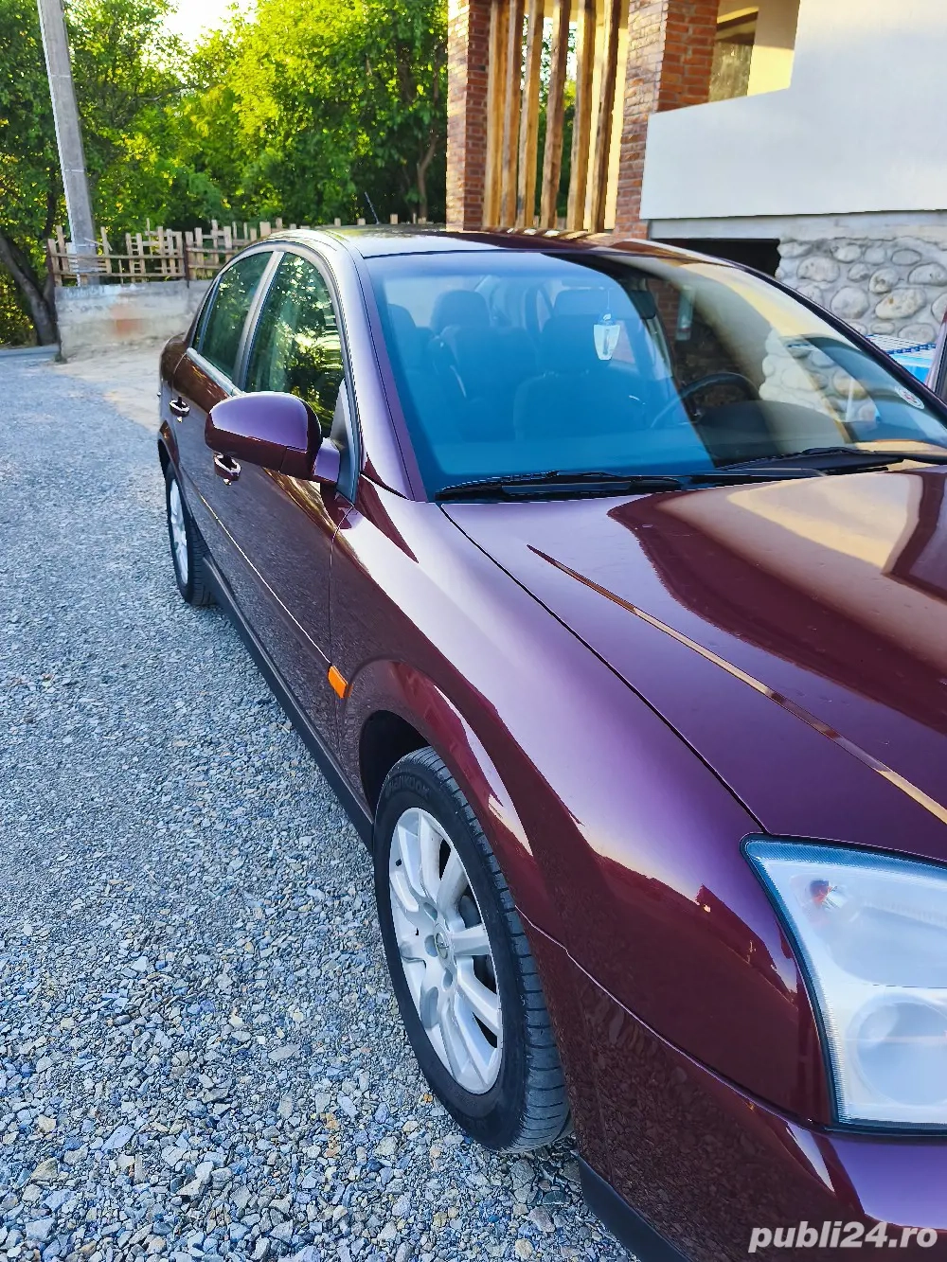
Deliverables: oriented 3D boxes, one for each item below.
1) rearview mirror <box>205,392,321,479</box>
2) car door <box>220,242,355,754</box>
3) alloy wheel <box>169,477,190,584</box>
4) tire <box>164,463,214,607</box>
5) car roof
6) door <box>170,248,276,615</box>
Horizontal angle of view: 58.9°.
[{"bbox_3d":[-0.417,-0.399,1.684,0.220,0.165,0.150,-7,24,-26],"label":"rearview mirror"},{"bbox_3d":[-0.397,-0.404,2.020,0.260,1.005,1.190,-7,24,-26],"label":"car door"},{"bbox_3d":[-1.190,-0.433,3.634,0.185,0.444,0.444,-7,24,-26],"label":"alloy wheel"},{"bbox_3d":[-1.185,-0.435,3.636,0.215,0.633,0.636,-7,24,-26],"label":"tire"},{"bbox_3d":[-0.034,-1.247,2.821,1.180,0.125,1.410,-7,24,-26],"label":"car roof"},{"bbox_3d":[-0.815,-0.728,2.804,0.270,1.015,0.900,-7,24,-26],"label":"door"}]

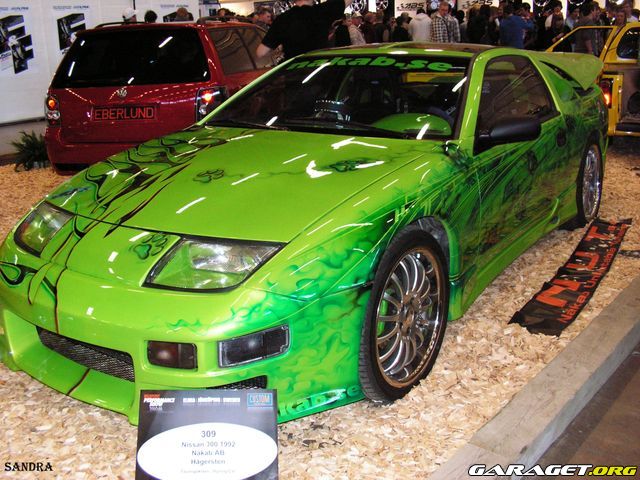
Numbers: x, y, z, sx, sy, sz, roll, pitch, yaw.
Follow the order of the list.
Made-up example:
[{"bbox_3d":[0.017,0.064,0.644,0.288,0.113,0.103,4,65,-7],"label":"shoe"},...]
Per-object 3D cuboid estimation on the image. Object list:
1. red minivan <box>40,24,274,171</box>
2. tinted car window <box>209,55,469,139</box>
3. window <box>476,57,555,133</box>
[{"bbox_3d":[-1.572,-1.818,7.850,1.750,1.420,4.400,0,17,3],"label":"red minivan"},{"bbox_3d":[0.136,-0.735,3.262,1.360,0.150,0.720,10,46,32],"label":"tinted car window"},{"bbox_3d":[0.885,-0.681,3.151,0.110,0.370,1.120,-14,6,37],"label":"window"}]

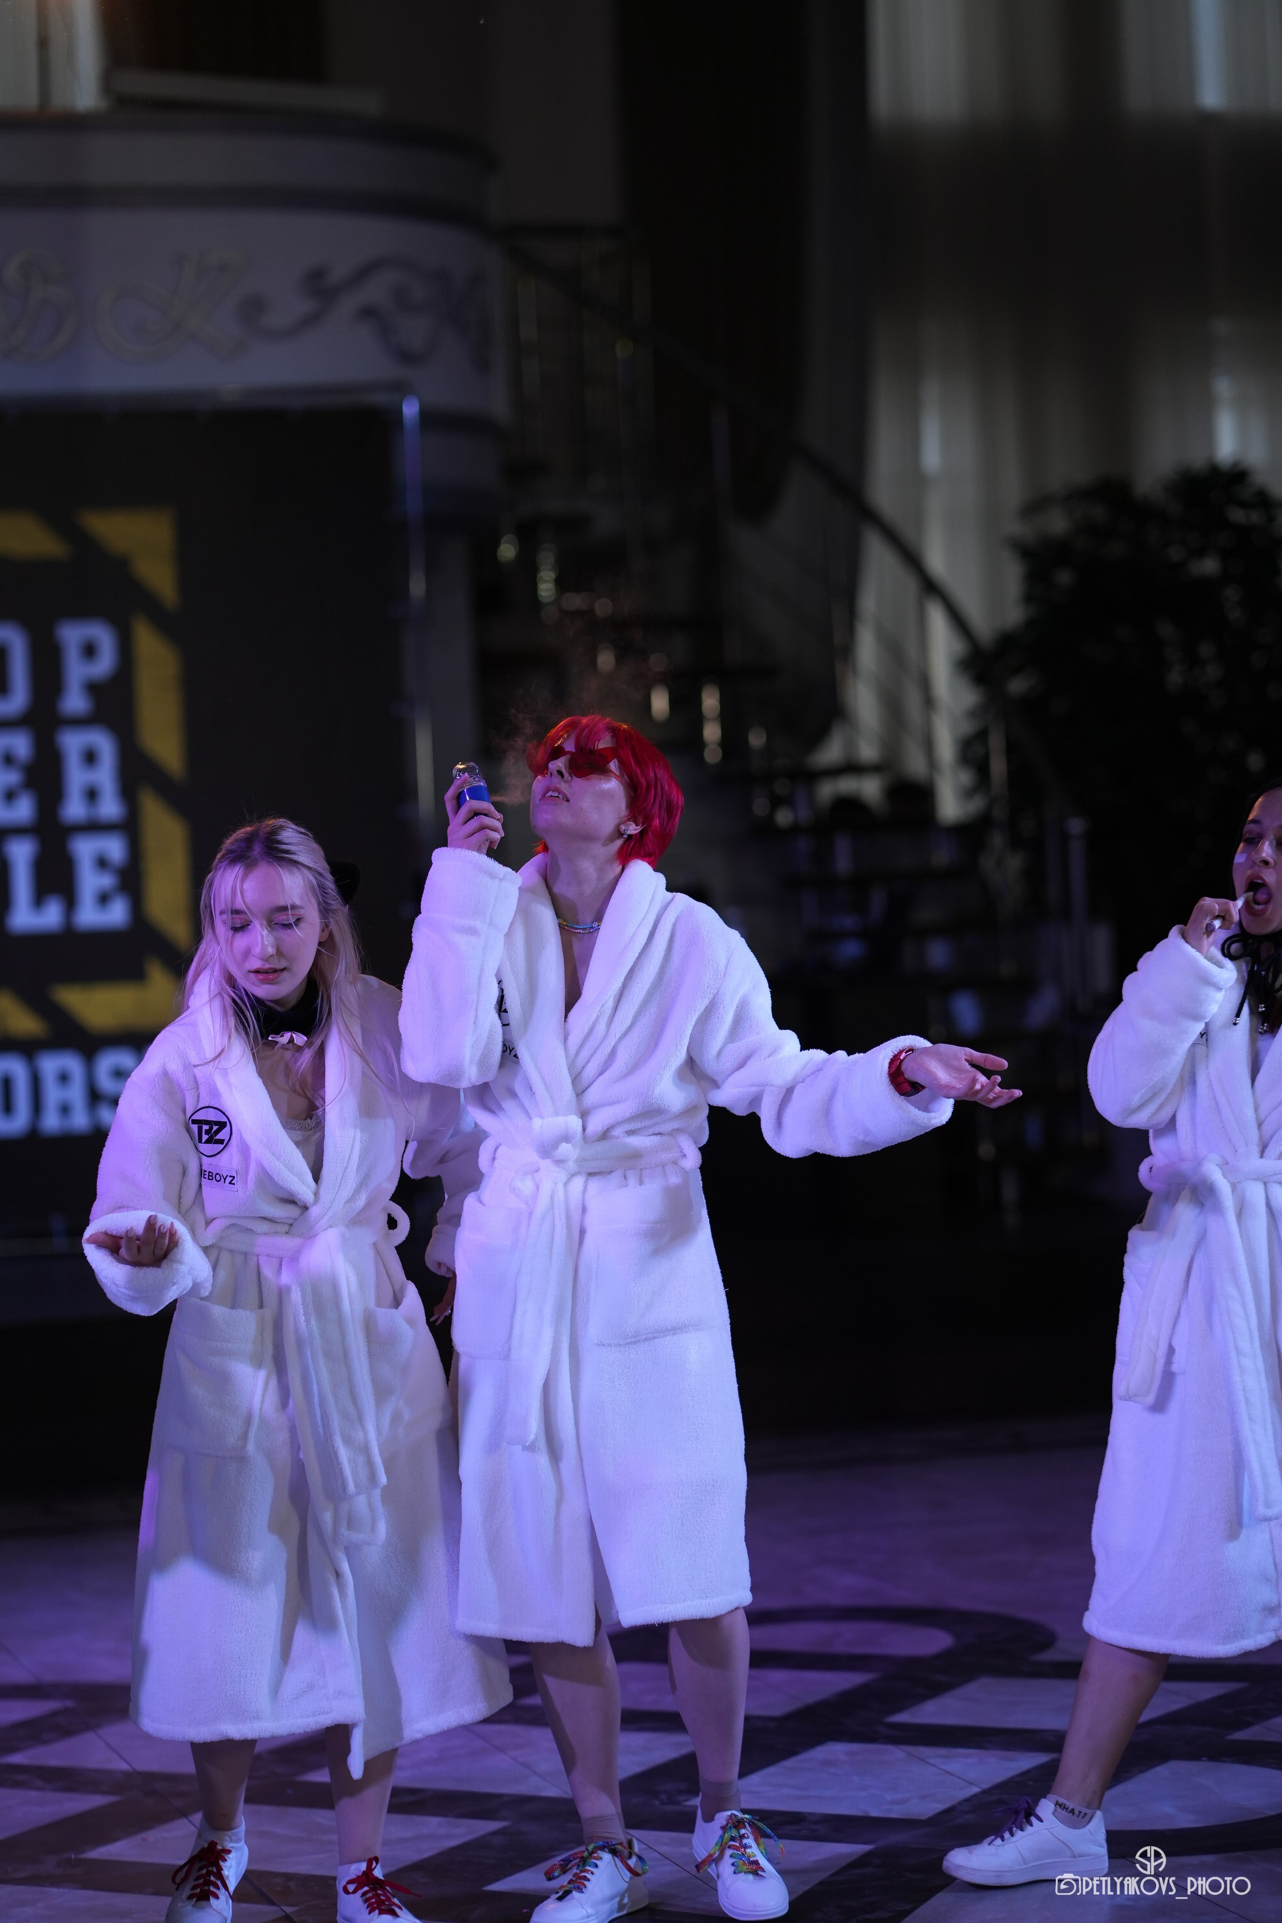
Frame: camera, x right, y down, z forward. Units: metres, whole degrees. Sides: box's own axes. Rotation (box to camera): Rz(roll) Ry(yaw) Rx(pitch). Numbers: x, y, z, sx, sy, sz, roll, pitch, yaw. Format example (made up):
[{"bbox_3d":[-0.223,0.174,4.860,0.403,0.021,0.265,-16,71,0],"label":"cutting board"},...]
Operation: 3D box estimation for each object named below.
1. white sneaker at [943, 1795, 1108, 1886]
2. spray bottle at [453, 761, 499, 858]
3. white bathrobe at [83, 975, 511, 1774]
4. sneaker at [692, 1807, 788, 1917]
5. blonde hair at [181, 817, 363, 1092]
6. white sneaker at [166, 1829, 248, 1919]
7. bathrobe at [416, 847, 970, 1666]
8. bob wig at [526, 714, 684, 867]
[{"bbox_3d":[0.553,1.256,6.531,0.265,0.118,0.102,-3,1,-27],"label":"white sneaker"},{"bbox_3d":[-0.226,-0.215,6.270,0.045,0.125,0.045,-14,3,1],"label":"spray bottle"},{"bbox_3d":[-0.485,0.566,6.370,0.590,1.110,0.460,-3,1,-3],"label":"white bathrobe"},{"bbox_3d":[0.134,1.276,6.461,0.102,0.115,0.270,-3,1,-15],"label":"sneaker"},{"bbox_3d":[-0.514,-0.014,6.360,0.250,0.375,0.250,-2,1,8],"label":"blonde hair"},{"bbox_3d":[-0.612,1.309,6.448,0.102,0.118,0.270,-2,1,5],"label":"white sneaker"},{"bbox_3d":[0.051,0.398,6.380,0.760,1.110,0.500,-2,1,10],"label":"bathrobe"},{"bbox_3d":[-0.051,-0.244,6.440,0.190,0.225,0.225,-2,-27,38],"label":"bob wig"}]

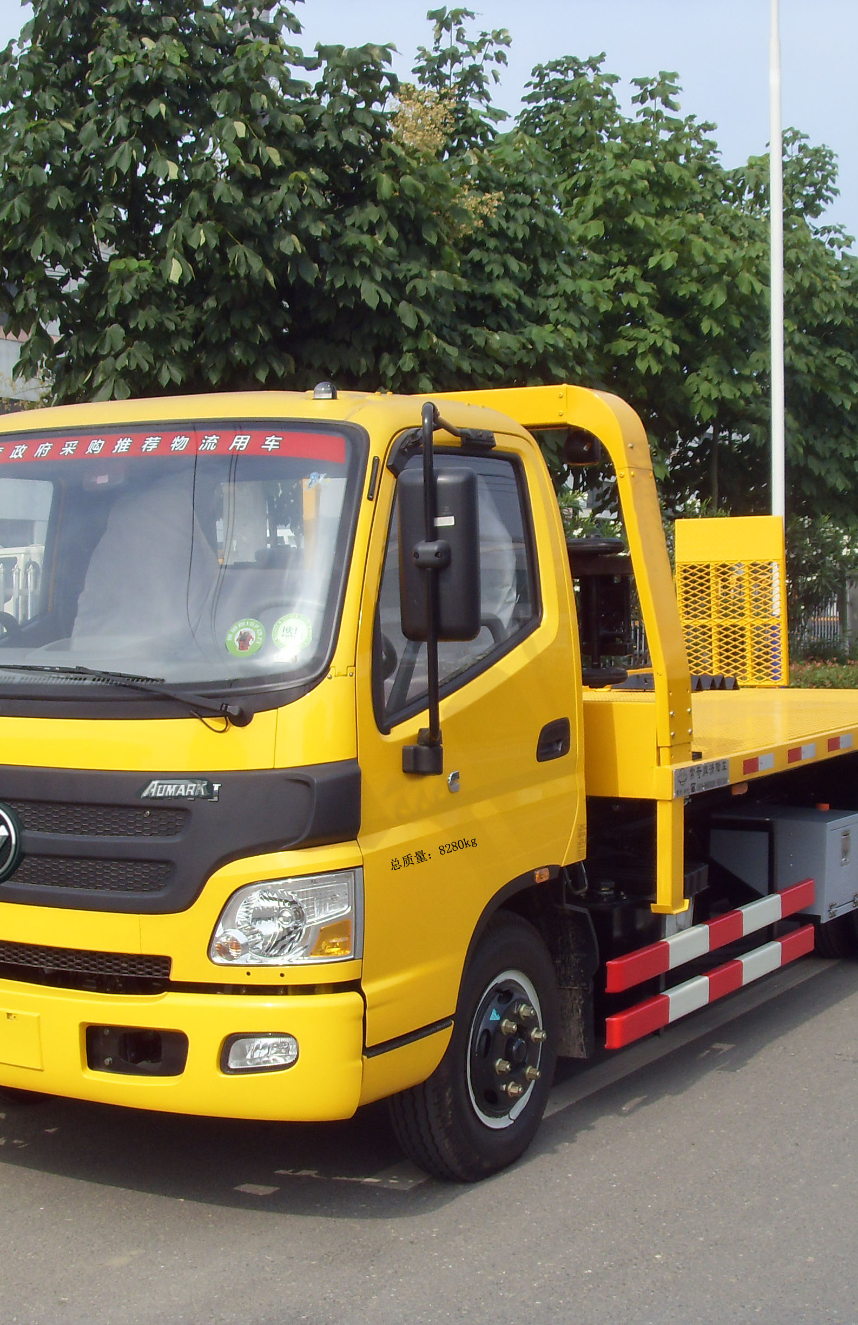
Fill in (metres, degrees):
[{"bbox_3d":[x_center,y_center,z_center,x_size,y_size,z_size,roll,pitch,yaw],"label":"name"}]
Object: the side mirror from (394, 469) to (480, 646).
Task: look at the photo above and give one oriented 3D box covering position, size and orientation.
[{"bbox_3d":[0.032,-0.278,5.091,0.202,0.433,0.089,0,2,17],"label":"side mirror"}]

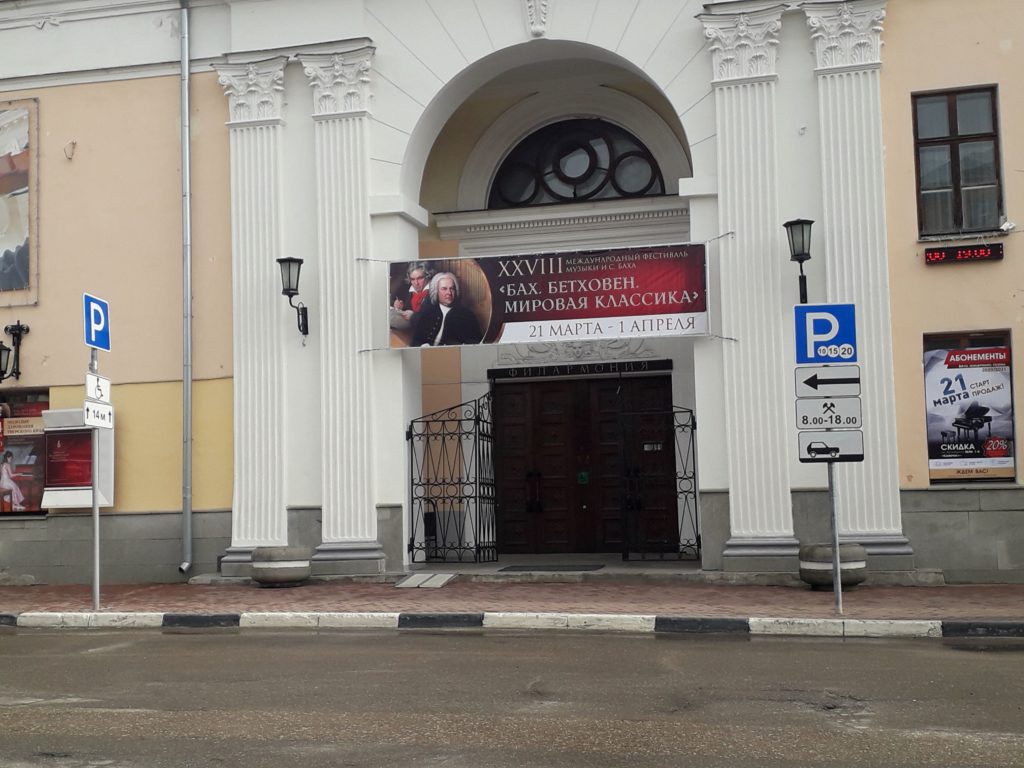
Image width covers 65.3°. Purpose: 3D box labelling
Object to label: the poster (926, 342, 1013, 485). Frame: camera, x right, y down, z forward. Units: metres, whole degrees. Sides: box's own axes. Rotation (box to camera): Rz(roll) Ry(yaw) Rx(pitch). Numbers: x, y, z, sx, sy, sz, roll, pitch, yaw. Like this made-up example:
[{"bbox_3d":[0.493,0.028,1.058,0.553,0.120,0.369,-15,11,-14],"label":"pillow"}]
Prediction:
[{"bbox_3d":[5.876,0.386,10.266,1.030,1.660,0.040,-2,-3,8],"label":"poster"}]

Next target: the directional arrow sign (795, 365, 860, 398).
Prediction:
[{"bbox_3d":[3.484,-0.028,8.805,0.700,0.345,0.030,-2,-3,8],"label":"directional arrow sign"}]

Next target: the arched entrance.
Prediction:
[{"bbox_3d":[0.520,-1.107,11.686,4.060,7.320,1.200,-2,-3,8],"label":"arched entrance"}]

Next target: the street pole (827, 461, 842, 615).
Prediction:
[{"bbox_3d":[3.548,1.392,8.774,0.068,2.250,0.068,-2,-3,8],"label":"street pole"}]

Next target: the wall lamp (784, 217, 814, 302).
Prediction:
[{"bbox_3d":[3.755,-1.562,10.377,0.370,1.080,0.480,-3,-3,20],"label":"wall lamp"}]

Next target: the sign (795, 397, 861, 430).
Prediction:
[{"bbox_3d":[3.489,0.314,8.789,0.700,0.345,0.030,-2,-3,8],"label":"sign"}]

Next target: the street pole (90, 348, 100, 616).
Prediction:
[{"bbox_3d":[-5.211,1.073,10.011,0.075,3.480,0.075,-2,-3,8],"label":"street pole"}]

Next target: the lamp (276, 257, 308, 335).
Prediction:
[{"bbox_3d":[-3.079,-1.259,11.349,0.370,1.060,0.480,-2,-3,14],"label":"lamp"}]

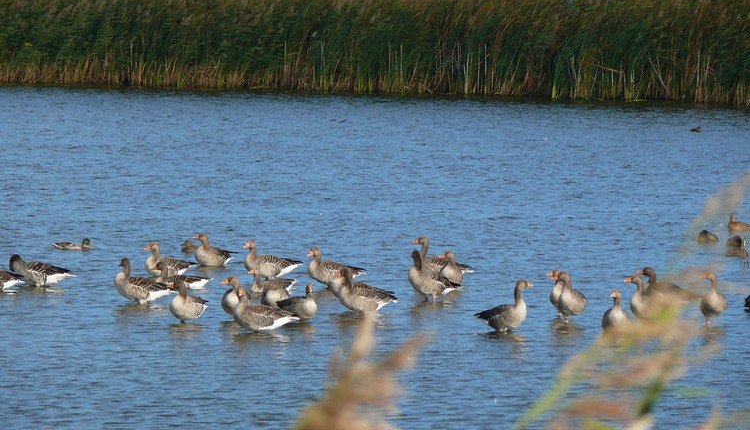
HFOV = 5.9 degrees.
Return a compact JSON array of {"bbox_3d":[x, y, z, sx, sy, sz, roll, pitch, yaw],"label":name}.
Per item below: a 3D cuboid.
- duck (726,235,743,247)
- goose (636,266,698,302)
[{"bbox_3d":[4.798,0.350,97.000,0.300,0.165,0.170,3,3,41],"label":"duck"},{"bbox_3d":[3.156,0.836,78.000,0.690,0.550,0.260,1,2,-3],"label":"goose"}]

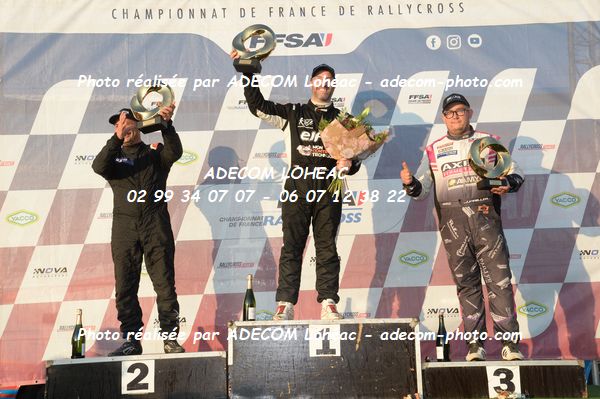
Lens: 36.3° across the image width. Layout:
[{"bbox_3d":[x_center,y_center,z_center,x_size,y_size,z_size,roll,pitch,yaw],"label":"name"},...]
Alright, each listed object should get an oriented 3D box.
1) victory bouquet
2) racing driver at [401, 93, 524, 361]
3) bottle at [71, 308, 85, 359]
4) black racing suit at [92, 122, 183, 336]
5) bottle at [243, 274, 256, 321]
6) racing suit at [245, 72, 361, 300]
[{"bbox_3d":[0.358,-0.329,6.020,0.440,0.540,0.320,14,-3,-7],"label":"victory bouquet"},{"bbox_3d":[1.099,0.158,6.205,0.813,1.835,0.460,-4,-11,12],"label":"racing driver"},{"bbox_3d":[-1.445,0.876,5.970,0.088,0.320,0.088,-2,-11,0],"label":"bottle"},{"bbox_3d":[-1.101,0.187,6.203,0.610,1.467,0.400,-3,-11,8],"label":"black racing suit"},{"bbox_3d":[-0.330,0.647,6.020,0.087,0.313,0.087,0,-10,0],"label":"bottle"},{"bbox_3d":[0.017,-0.080,6.284,0.795,1.595,0.430,-2,-11,-2],"label":"racing suit"}]

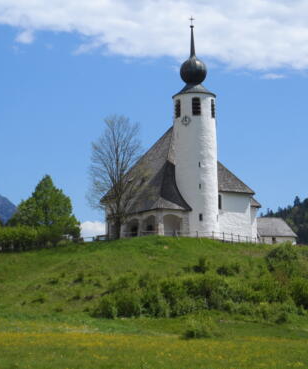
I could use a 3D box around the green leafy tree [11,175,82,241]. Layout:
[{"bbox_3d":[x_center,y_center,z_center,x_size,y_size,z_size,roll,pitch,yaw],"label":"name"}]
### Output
[{"bbox_3d":[-15.152,3.264,174.672,9.460,9.430,9.460,-1,-8,2],"label":"green leafy tree"}]

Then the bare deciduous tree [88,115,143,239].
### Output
[{"bbox_3d":[-5.147,-1.062,167.205,7.167,16.900,7.167,-1,-8,2],"label":"bare deciduous tree"}]

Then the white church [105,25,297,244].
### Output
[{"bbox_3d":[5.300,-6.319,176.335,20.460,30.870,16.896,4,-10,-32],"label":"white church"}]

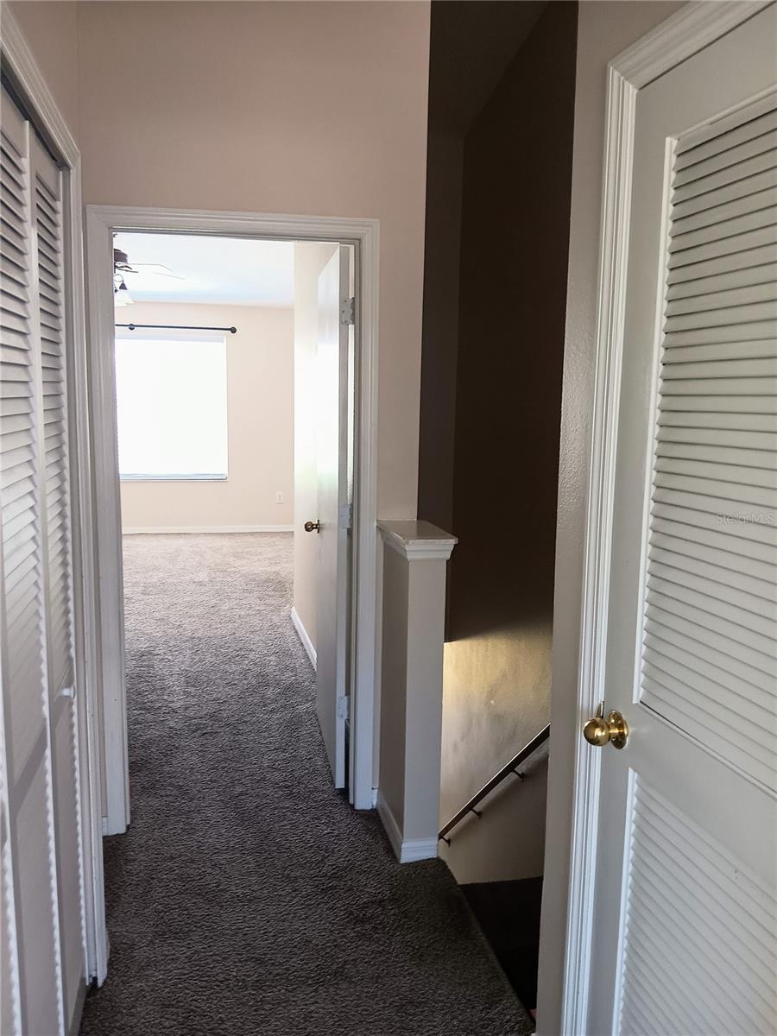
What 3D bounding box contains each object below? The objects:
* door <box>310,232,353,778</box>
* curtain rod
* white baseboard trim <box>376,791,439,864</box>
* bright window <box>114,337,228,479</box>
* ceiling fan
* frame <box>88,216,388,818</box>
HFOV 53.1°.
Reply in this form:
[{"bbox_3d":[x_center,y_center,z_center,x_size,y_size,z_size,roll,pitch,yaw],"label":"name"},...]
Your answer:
[{"bbox_3d":[-0.237,-0.005,3.250,0.036,2.013,0.780,0,8,-10],"label":"door"},{"bbox_3d":[-2.675,-2.028,8.250,2.100,0.065,0.100,-1,8,-13],"label":"curtain rod"},{"bbox_3d":[0.067,1.080,2.761,0.133,0.078,0.343,-1,8,-13],"label":"white baseboard trim"},{"bbox_3d":[-2.713,-1.182,8.448,1.900,1.534,0.110,-1,8,-13],"label":"bright window"},{"bbox_3d":[-1.853,-1.587,5.100,1.280,0.420,1.280,-1,8,-13],"label":"ceiling fan"},{"bbox_3d":[-0.515,0.046,2.726,0.940,2.110,0.140,-1,8,-13],"label":"frame"}]

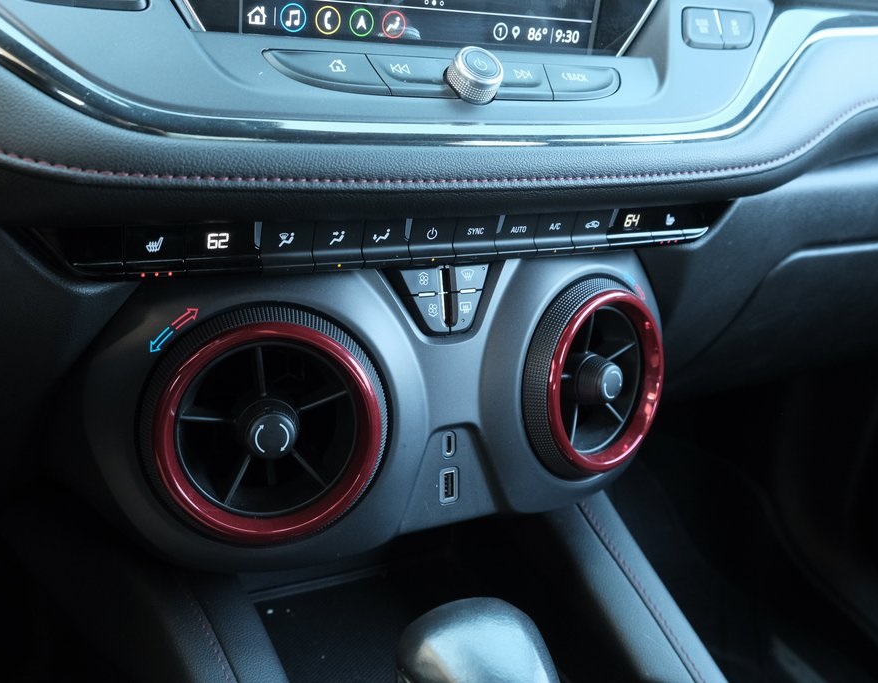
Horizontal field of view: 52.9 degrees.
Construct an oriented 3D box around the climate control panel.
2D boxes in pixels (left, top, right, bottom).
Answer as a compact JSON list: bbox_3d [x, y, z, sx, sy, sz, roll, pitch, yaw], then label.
[{"bbox_3d":[0.001,-0.049,0.408,0.338,0.024,0.022,-7,11,-28],"label":"climate control panel"}]

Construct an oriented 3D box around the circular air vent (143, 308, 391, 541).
[{"bbox_3d":[-0.071,0.038,0.371,0.094,0.094,0.013,-4,10,-15],"label":"circular air vent"}]

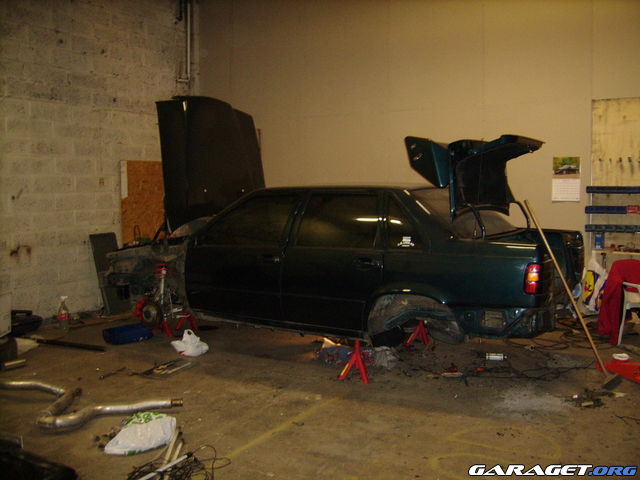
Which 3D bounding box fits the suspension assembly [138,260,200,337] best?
[{"bbox_3d":[-1.496,0.584,6.350,0.480,0.720,0.400,2,5,31],"label":"suspension assembly"}]

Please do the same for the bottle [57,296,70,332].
[{"bbox_3d":[-2.656,0.768,6.688,0.110,0.350,0.110,0,4,0],"label":"bottle"}]

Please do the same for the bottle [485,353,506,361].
[{"bbox_3d":[1.536,1.013,5.663,0.200,0.068,0.068,0,0,0],"label":"bottle"}]

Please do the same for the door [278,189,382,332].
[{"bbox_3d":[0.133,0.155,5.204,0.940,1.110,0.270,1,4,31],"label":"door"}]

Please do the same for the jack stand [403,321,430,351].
[{"bbox_3d":[0.926,0.870,6.110,0.210,0.295,0.205,2,5,31],"label":"jack stand"}]

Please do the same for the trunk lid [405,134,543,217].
[{"bbox_3d":[1.310,-0.517,5.310,0.780,0.630,1.250,2,5,31],"label":"trunk lid"}]

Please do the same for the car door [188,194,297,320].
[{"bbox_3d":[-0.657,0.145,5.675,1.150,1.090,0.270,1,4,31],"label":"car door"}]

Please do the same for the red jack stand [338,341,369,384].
[{"bbox_3d":[0.270,0.936,5.059,0.210,0.325,0.205,2,5,31],"label":"red jack stand"}]

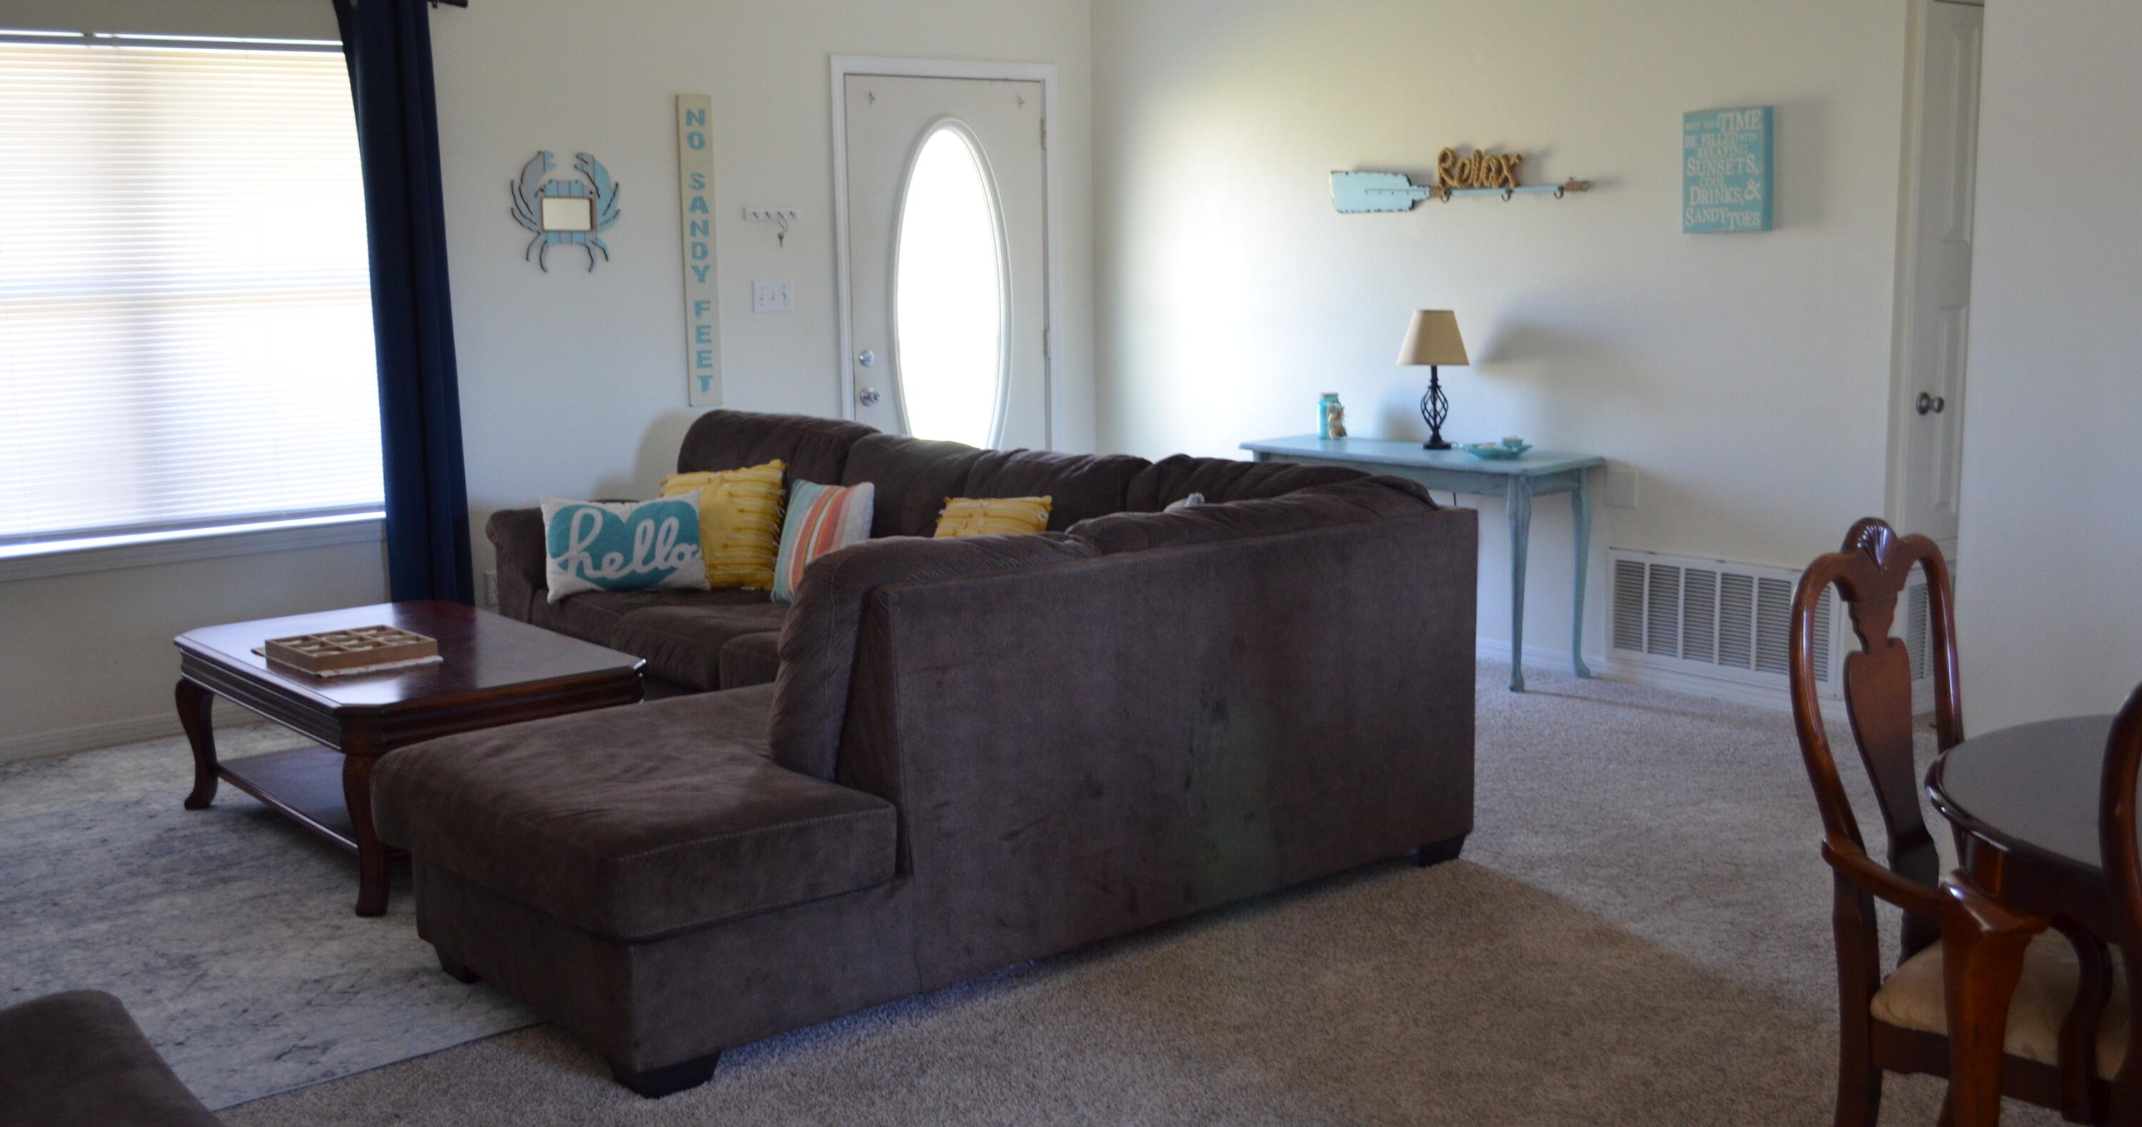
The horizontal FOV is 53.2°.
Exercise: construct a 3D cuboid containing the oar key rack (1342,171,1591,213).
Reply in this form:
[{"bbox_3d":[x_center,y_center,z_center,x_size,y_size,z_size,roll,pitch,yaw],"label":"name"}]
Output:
[{"bbox_3d":[1.257,-1.233,7.050,0.050,0.142,1.110,-8,12,-39],"label":"oar key rack"}]

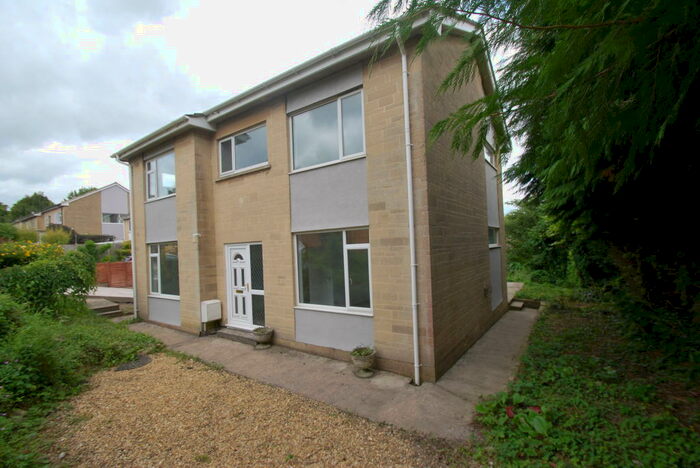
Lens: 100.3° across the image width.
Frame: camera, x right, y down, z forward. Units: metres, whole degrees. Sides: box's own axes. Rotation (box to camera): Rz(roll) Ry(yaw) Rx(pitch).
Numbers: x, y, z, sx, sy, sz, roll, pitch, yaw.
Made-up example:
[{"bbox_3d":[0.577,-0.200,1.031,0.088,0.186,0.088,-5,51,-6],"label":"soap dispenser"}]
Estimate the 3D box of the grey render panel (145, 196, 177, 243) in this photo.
[{"bbox_3d":[-5.529,-0.368,8.604,1.833,1.249,0.080,-3,-2,32],"label":"grey render panel"}]

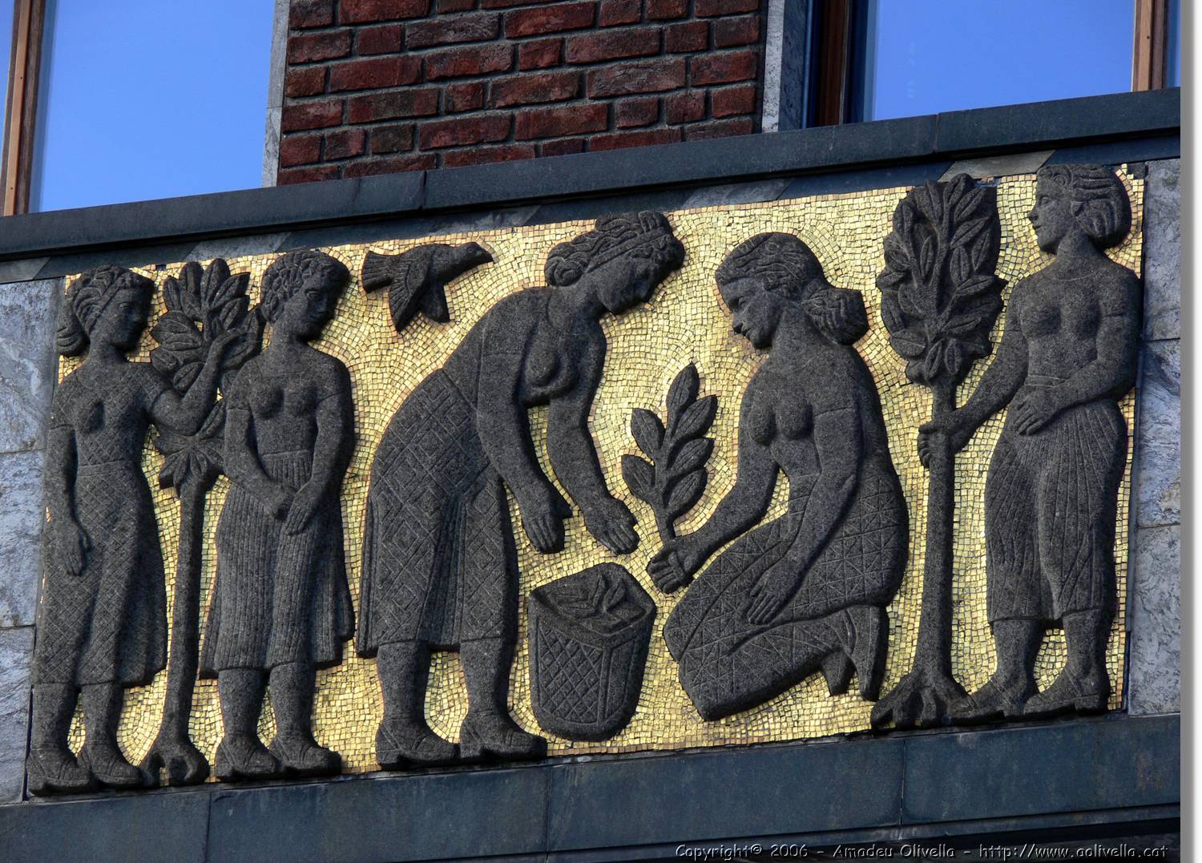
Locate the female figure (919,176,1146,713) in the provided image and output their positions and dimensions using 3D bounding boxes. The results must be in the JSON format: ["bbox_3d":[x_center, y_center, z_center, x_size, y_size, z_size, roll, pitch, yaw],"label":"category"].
[{"bbox_3d":[1.120,0.023,23.996,0.591,1.521,0.150,-5,-21,24],"label":"female figure"}]

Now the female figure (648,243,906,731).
[{"bbox_3d":[0.472,0.102,23.763,0.723,1.364,0.120,-6,-23,21],"label":"female figure"}]

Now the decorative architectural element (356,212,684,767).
[{"bbox_3d":[-0.220,0.153,24.039,0.888,1.519,0.120,-6,-23,21],"label":"decorative architectural element"}]

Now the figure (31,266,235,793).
[{"bbox_3d":[-1.261,0.243,24.450,0.532,1.522,0.120,-6,-23,21],"label":"figure"}]

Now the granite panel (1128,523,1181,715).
[{"bbox_3d":[1.472,0.478,23.215,0.240,0.522,0.060,-6,-23,21],"label":"granite panel"}]

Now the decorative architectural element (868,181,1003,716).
[{"bbox_3d":[0.869,0.044,23.628,0.363,1.538,0.100,-6,-23,21],"label":"decorative architectural element"}]

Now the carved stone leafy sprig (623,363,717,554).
[{"bbox_3d":[0.177,0.080,23.937,0.262,0.547,0.055,-6,-23,21],"label":"carved stone leafy sprig"}]

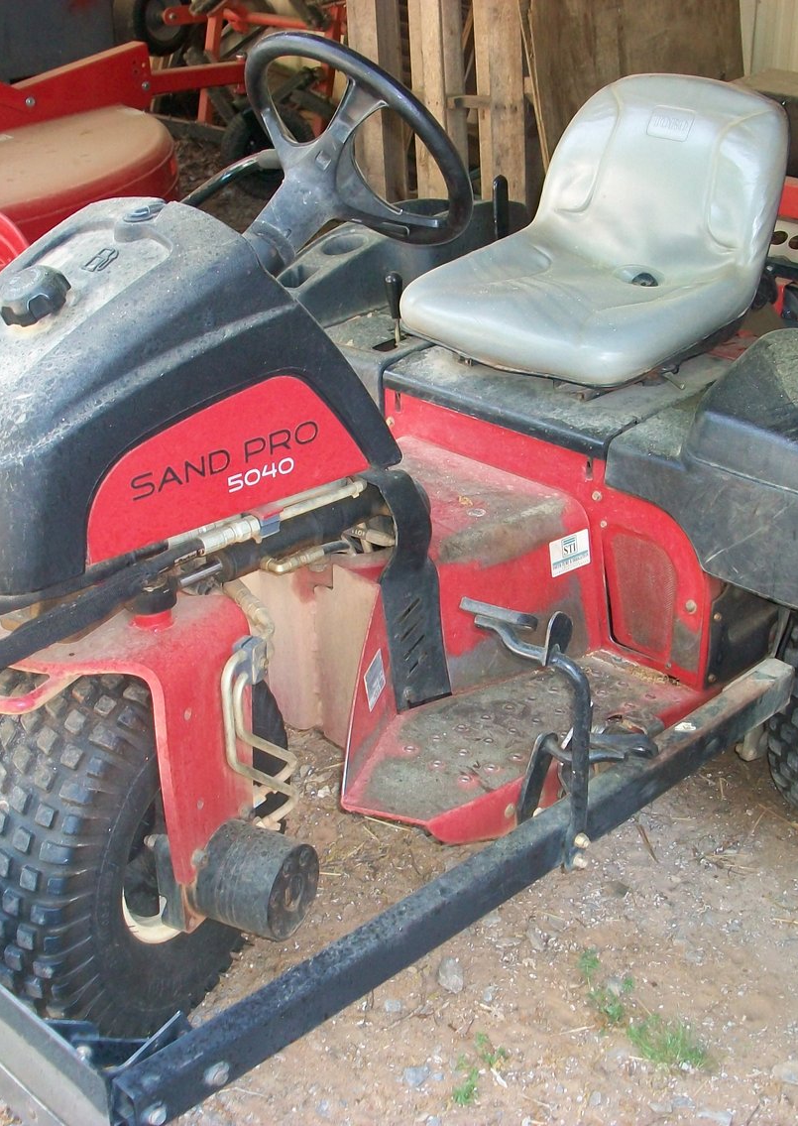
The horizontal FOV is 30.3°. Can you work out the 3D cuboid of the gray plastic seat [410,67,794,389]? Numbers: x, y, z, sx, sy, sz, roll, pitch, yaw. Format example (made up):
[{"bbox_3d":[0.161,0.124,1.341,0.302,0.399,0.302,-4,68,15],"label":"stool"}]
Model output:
[{"bbox_3d":[0.301,-0.538,2.299,0.430,0.400,0.510,21,32,39],"label":"gray plastic seat"}]

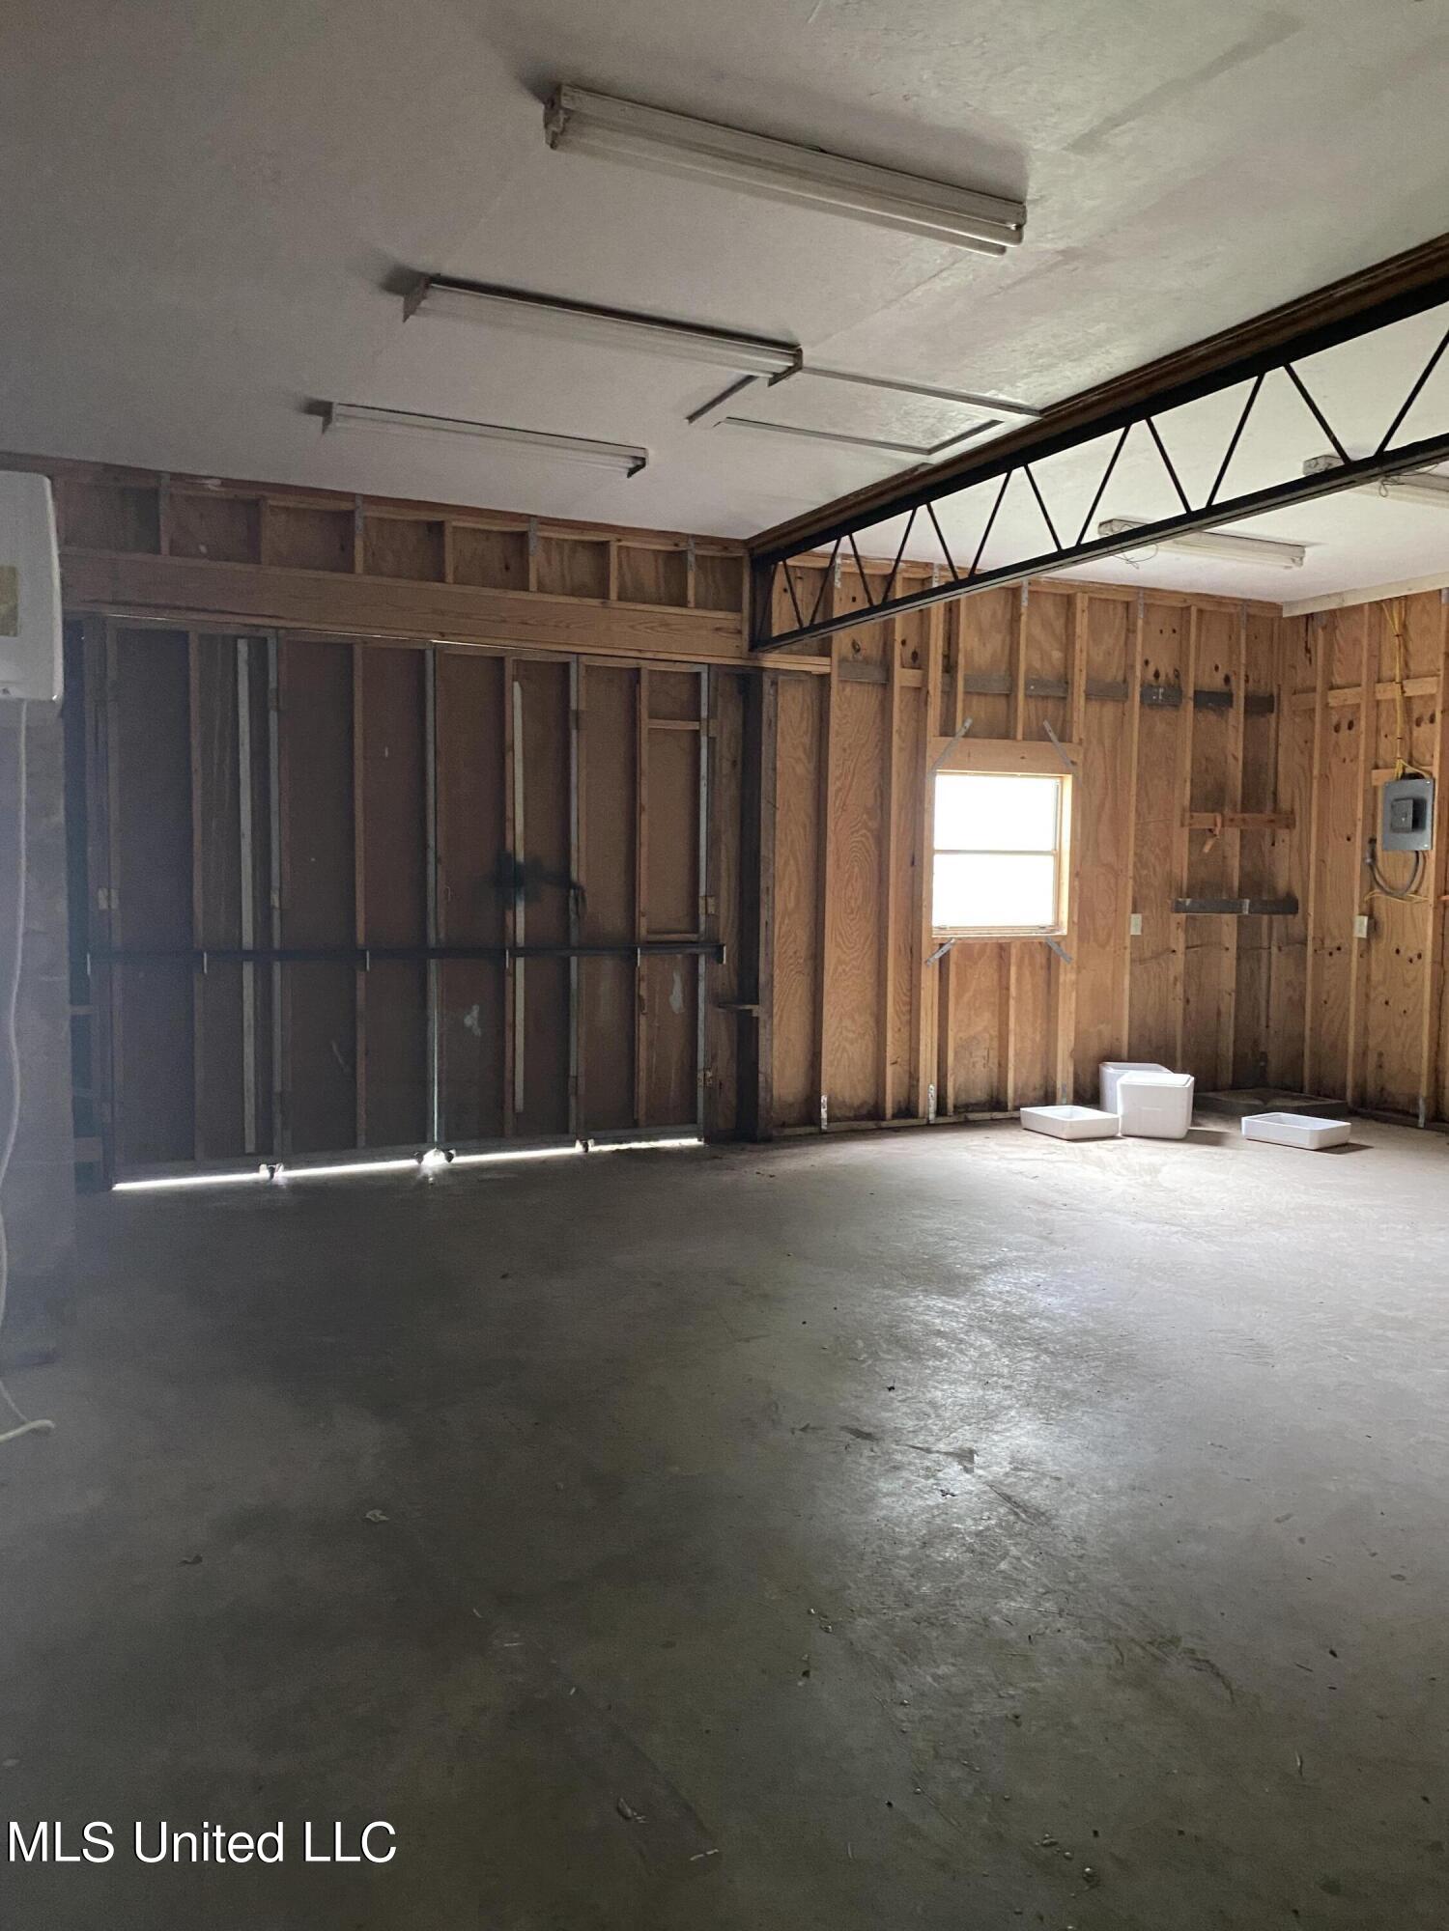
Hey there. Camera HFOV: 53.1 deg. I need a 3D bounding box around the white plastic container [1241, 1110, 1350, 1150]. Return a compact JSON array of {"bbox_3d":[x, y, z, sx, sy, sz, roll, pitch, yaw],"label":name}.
[{"bbox_3d":[2.981,0.863,7.558,0.330,0.102,0.405,-3,5,-36],"label":"white plastic container"}]

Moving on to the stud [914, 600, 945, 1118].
[{"bbox_3d":[1.125,-0.635,7.989,0.089,2.968,0.089,-1,4,-26],"label":"stud"}]

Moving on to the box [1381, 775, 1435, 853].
[{"bbox_3d":[3.872,-0.846,8.162,0.101,0.397,0.327,-1,4,-26],"label":"box"}]

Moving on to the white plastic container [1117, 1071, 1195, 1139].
[{"bbox_3d":[2.322,0.756,7.796,0.345,0.284,0.415,2,4,22],"label":"white plastic container"}]

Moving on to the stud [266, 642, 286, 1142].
[{"bbox_3d":[-1.993,-0.299,6.428,0.038,2.297,0.089,-2,4,-27],"label":"stud"}]

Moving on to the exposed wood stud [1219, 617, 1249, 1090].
[{"bbox_3d":[3.133,-0.689,8.965,0.038,2.940,0.089,-2,4,-27],"label":"exposed wood stud"}]

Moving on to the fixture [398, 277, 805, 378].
[{"bbox_3d":[-0.340,-1.916,4.427,1.207,0.075,0.206,-1,4,-26],"label":"fixture"}]

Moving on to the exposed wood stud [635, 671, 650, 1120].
[{"bbox_3d":[-0.418,-0.328,7.219,0.038,2.283,0.089,-2,4,-27],"label":"exposed wood stud"}]

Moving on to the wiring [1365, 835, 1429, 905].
[{"bbox_3d":[3.817,-0.548,8.255,0.080,0.390,0.380,-1,5,-26],"label":"wiring"}]

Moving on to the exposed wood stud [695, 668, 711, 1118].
[{"bbox_3d":[-0.127,-0.330,7.403,0.041,2.341,0.089,-1,4,-26],"label":"exposed wood stud"}]

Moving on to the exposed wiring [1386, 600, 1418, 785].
[{"bbox_3d":[3.818,-1.545,8.177,0.050,1.040,0.170,-1,5,-26],"label":"exposed wiring"}]

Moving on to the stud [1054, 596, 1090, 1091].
[{"bbox_3d":[2.001,-0.653,8.412,0.090,2.944,0.089,-1,4,-26],"label":"stud"}]

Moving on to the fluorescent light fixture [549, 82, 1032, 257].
[{"bbox_3d":[0.183,-1.848,3.424,1.235,0.098,0.115,-2,4,-27],"label":"fluorescent light fixture"}]

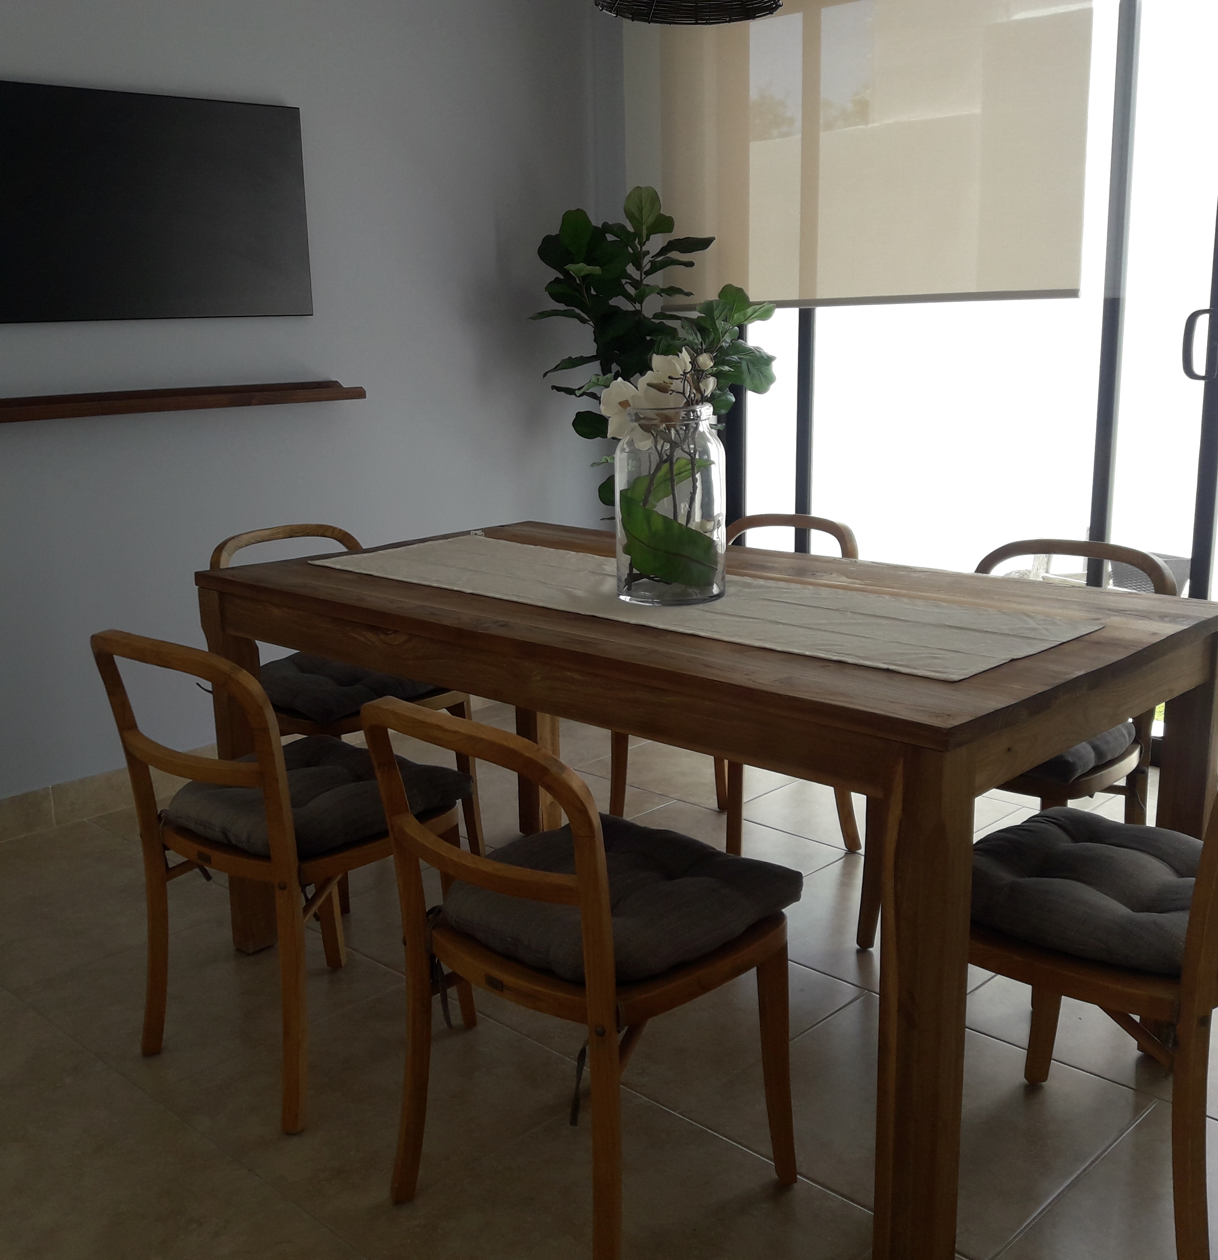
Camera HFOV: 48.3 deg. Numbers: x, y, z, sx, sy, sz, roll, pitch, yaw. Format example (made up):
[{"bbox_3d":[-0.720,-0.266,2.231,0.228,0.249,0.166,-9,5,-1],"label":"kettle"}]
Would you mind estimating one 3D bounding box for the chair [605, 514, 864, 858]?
[{"bbox_3d":[0.286,0.150,3.268,0.485,0.803,0.465,-11,16,-39],"label":"chair"}]

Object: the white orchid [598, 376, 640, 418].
[{"bbox_3d":[0.019,-0.392,2.312,0.078,0.085,0.065,5,14,26],"label":"white orchid"}]

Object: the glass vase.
[{"bbox_3d":[0.105,-0.218,2.318,0.191,0.325,0.191,-1,12,0],"label":"glass vase"}]

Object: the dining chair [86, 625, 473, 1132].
[{"bbox_3d":[-0.545,0.362,2.395,0.465,0.803,0.485,9,16,38],"label":"dining chair"}]

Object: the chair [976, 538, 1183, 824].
[{"bbox_3d":[0.812,0.240,2.804,0.485,0.803,0.465,-11,16,-36],"label":"chair"}]

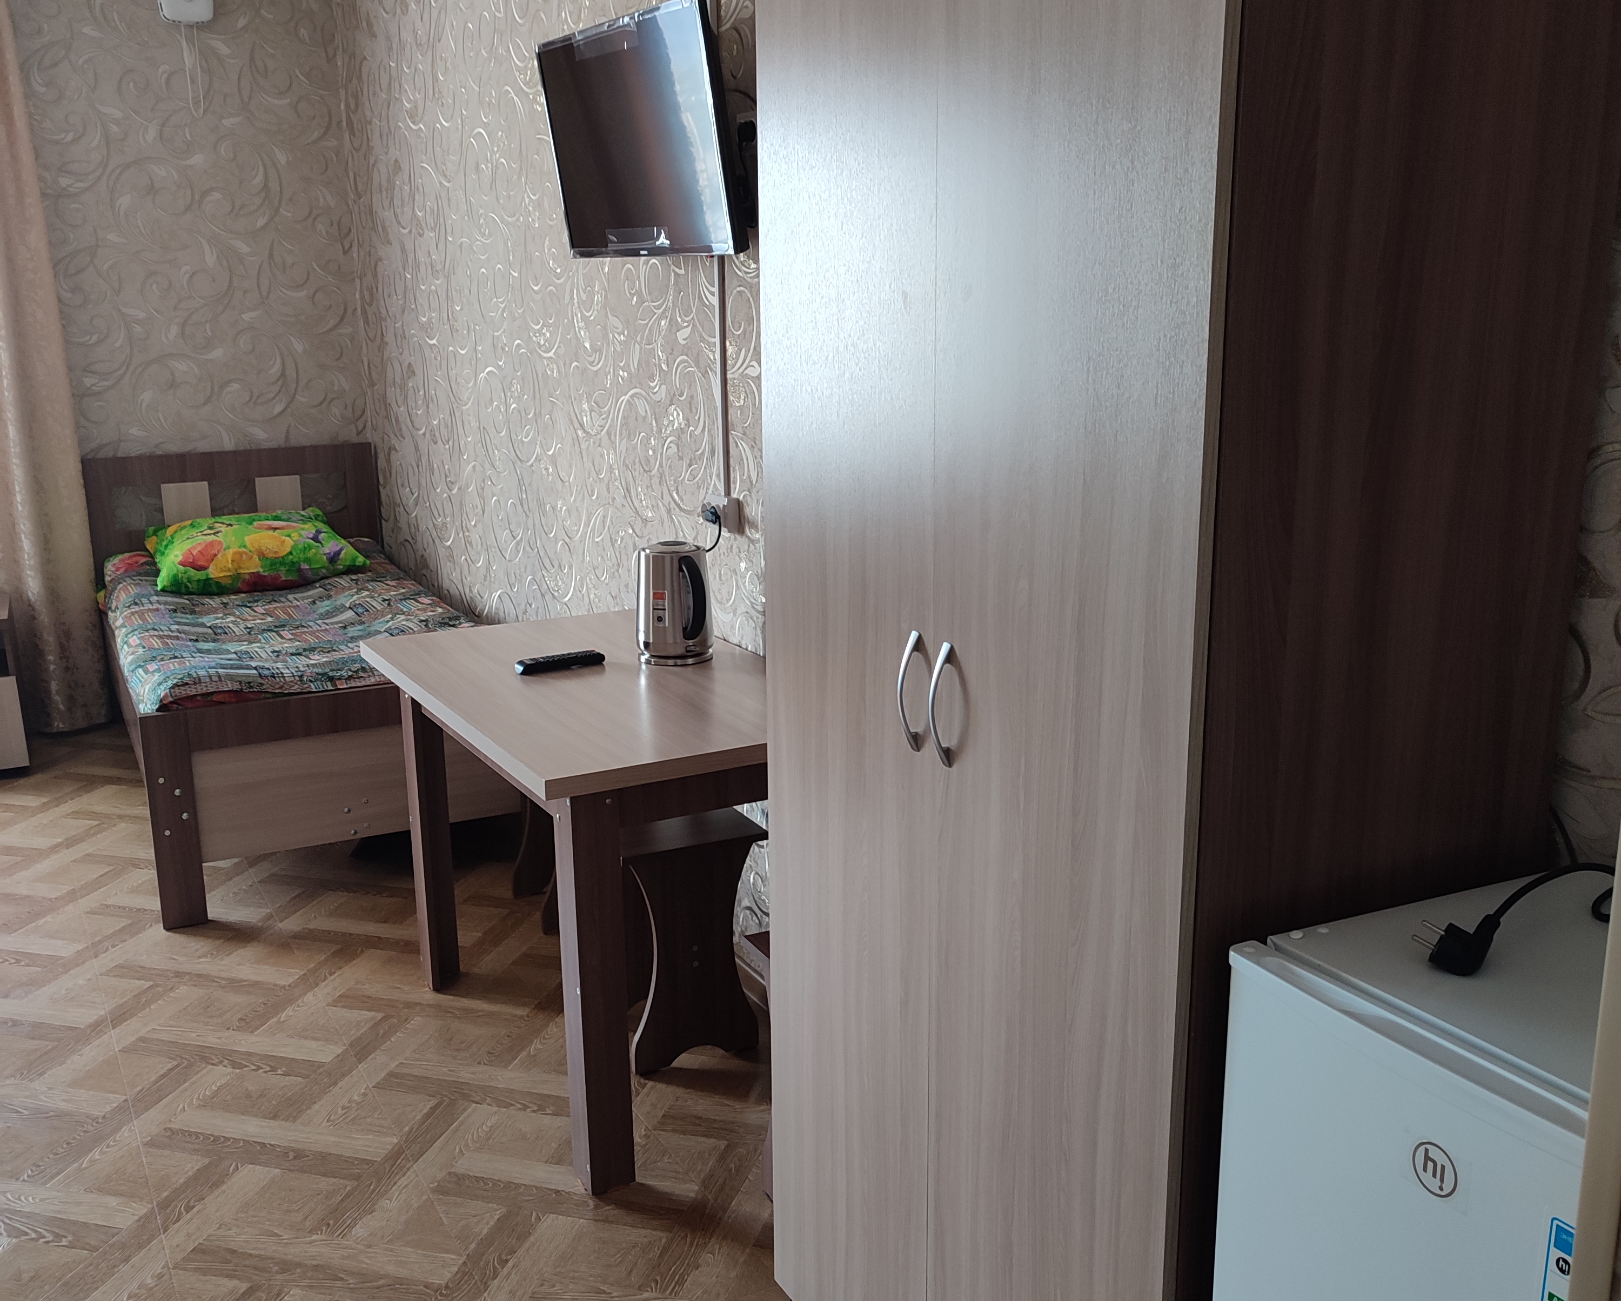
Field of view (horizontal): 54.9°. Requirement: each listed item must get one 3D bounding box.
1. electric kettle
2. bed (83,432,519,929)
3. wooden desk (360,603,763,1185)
[{"bbox_3d":[-0.265,-0.094,3.087,0.155,0.232,0.205,-6,14,-24],"label":"electric kettle"},{"bbox_3d":[-1.587,-0.043,4.722,0.950,0.936,2.040,-7,15,-26],"label":"bed"},{"bbox_3d":[-0.383,0.424,3.063,0.651,0.763,1.095,-8,15,-29],"label":"wooden desk"}]

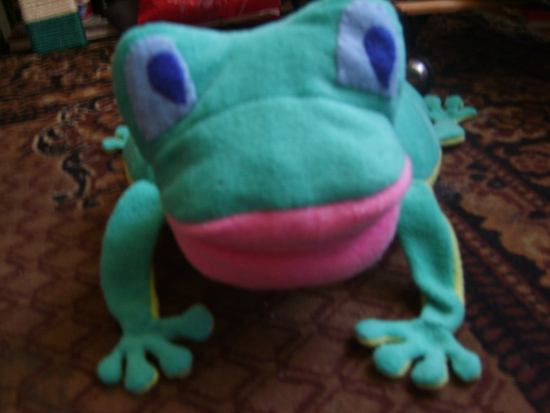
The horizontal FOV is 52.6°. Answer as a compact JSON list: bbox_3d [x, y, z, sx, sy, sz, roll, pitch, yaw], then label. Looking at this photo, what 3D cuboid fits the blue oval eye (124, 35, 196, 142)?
[{"bbox_3d":[-0.082,-0.086,0.400,0.048,0.075,0.020,-12,7,15],"label":"blue oval eye"}]

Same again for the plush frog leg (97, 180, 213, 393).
[{"bbox_3d":[-0.097,0.055,0.434,0.088,0.126,0.115,-3,33,0],"label":"plush frog leg"}]

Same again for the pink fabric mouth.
[{"bbox_3d":[0.011,0.012,0.405,0.172,0.062,0.075,-11,21,3],"label":"pink fabric mouth"}]

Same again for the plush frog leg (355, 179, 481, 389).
[{"bbox_3d":[0.110,0.050,0.427,0.092,0.126,0.115,-1,33,3],"label":"plush frog leg"}]

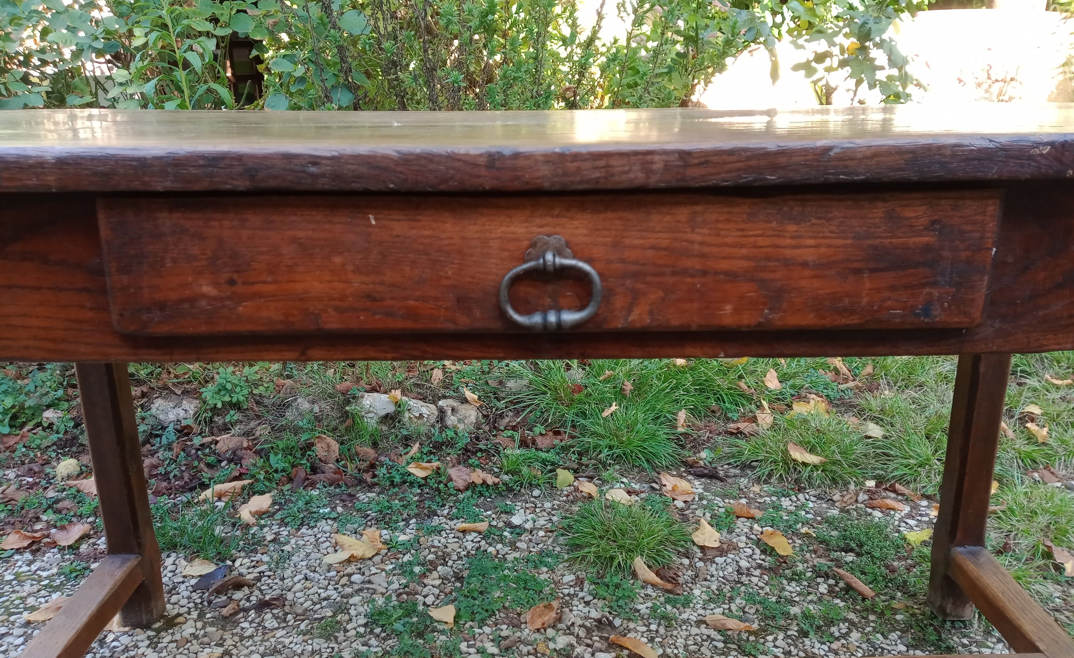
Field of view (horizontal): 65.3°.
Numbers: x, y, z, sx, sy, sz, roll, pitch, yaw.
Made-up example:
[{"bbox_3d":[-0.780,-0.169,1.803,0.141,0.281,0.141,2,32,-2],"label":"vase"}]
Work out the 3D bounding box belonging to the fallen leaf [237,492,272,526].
[{"bbox_3d":[-0.532,0.340,1.590,0.054,0.025,0.085,4,17,16],"label":"fallen leaf"}]

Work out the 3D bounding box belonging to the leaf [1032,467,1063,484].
[{"bbox_3d":[1.036,0.297,1.700,0.063,0.020,0.040,9,19,31],"label":"leaf"}]

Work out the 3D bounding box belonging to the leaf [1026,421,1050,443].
[{"bbox_3d":[1.085,0.223,1.817,0.052,0.035,0.045,13,21,38],"label":"leaf"}]

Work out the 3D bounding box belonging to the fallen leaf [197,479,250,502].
[{"bbox_3d":[-0.617,0.320,1.653,0.099,0.030,0.046,-2,16,-5],"label":"fallen leaf"}]

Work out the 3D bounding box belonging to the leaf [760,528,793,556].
[{"bbox_3d":[0.427,0.373,1.472,0.038,0.020,0.068,-10,19,-28],"label":"leaf"}]

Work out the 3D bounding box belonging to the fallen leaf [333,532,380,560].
[{"bbox_3d":[-0.318,0.382,1.474,0.085,0.025,0.052,7,18,24],"label":"fallen leaf"}]

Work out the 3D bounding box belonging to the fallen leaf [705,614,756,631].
[{"bbox_3d":[0.290,0.440,1.258,0.077,0.017,0.034,4,17,15],"label":"fallen leaf"}]

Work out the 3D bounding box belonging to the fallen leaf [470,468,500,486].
[{"bbox_3d":[-0.104,0.297,1.689,0.062,0.022,0.040,5,17,17],"label":"fallen leaf"}]

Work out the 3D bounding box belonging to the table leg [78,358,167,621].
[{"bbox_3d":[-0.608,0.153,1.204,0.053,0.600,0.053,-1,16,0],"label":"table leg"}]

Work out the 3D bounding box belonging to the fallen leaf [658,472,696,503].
[{"bbox_3d":[0.275,0.311,1.649,0.060,0.025,0.086,-13,20,-36],"label":"fallen leaf"}]

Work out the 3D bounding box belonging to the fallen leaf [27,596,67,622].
[{"bbox_3d":[-0.765,0.437,1.313,0.042,0.016,0.078,12,20,36],"label":"fallen leaf"}]

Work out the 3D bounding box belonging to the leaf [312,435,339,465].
[{"bbox_3d":[-0.450,0.256,1.785,0.055,0.050,0.045,-1,16,0],"label":"leaf"}]

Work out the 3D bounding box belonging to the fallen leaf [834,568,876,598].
[{"bbox_3d":[0.504,0.402,1.330,0.024,0.020,0.082,-12,20,-33],"label":"fallen leaf"}]

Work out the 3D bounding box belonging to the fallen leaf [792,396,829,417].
[{"bbox_3d":[0.667,0.188,2.040,0.093,0.030,0.060,4,17,14],"label":"fallen leaf"}]

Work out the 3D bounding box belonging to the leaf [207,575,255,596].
[{"bbox_3d":[-0.498,0.417,1.364,0.076,0.022,0.026,-7,17,-21],"label":"leaf"}]

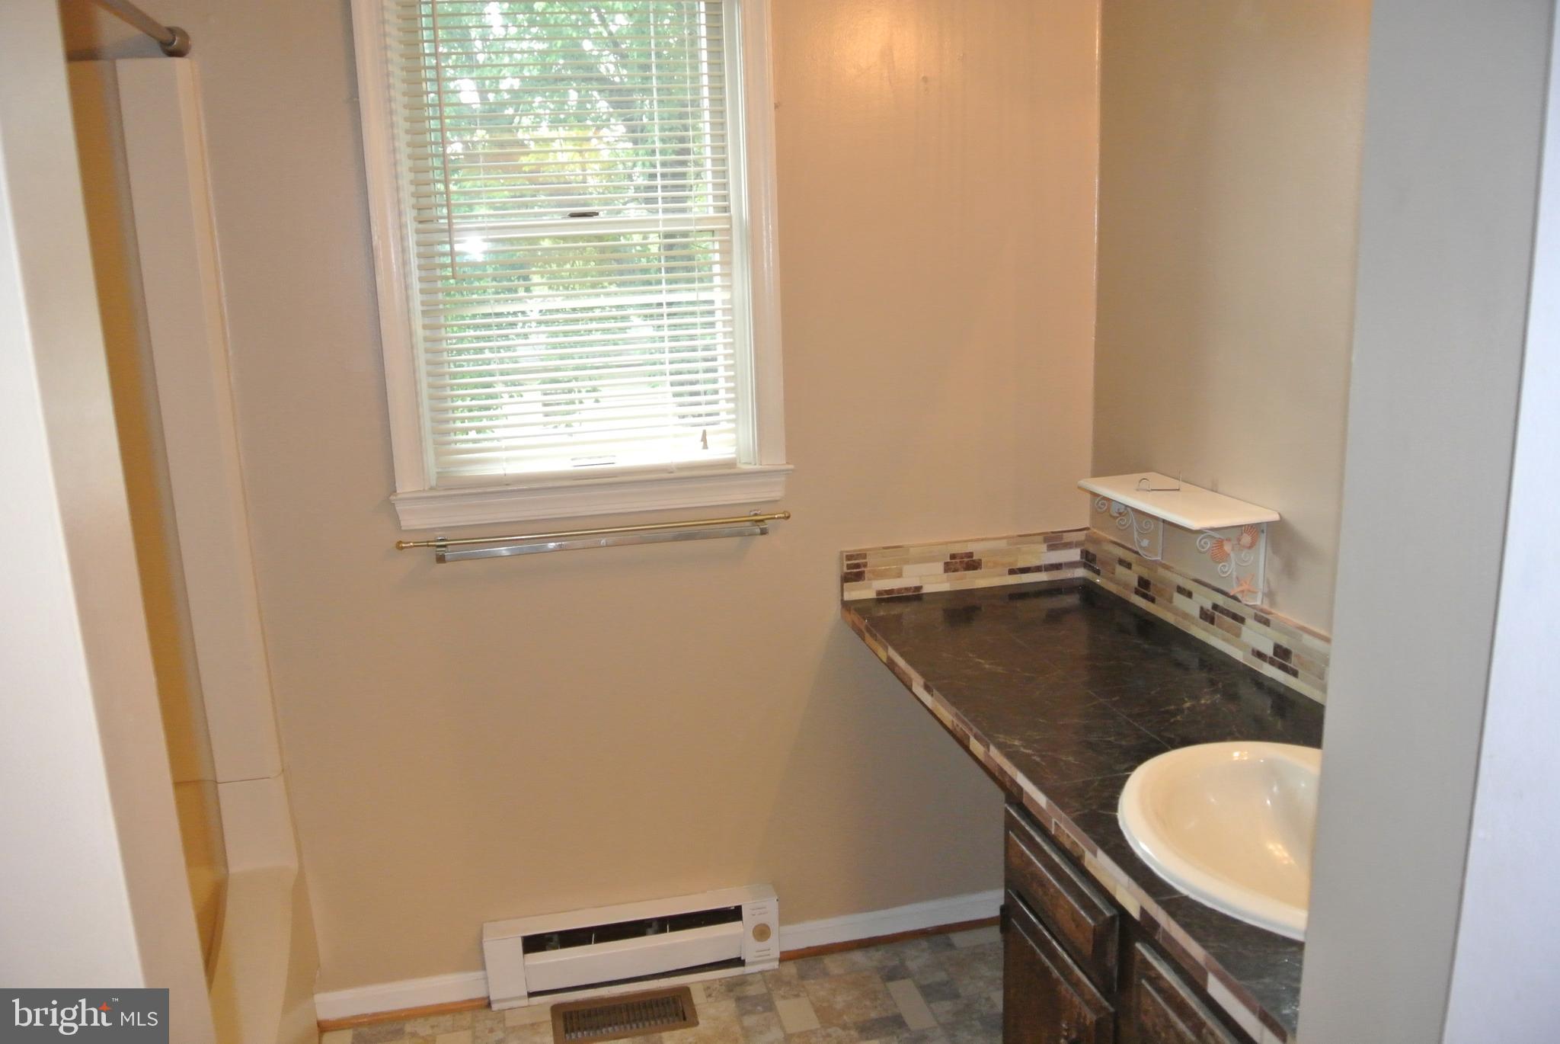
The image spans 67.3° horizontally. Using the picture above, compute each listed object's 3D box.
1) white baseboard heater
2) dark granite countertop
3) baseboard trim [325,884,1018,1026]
[{"bbox_3d":[-0.301,0.888,2.442,0.601,0.165,0.068,-4,13,-12],"label":"white baseboard heater"},{"bbox_3d":[0.561,0.313,1.762,0.547,0.042,1.508,-4,13,-12],"label":"dark granite countertop"},{"bbox_3d":[-0.153,0.921,2.509,1.586,0.083,0.020,-4,13,-12],"label":"baseboard trim"}]

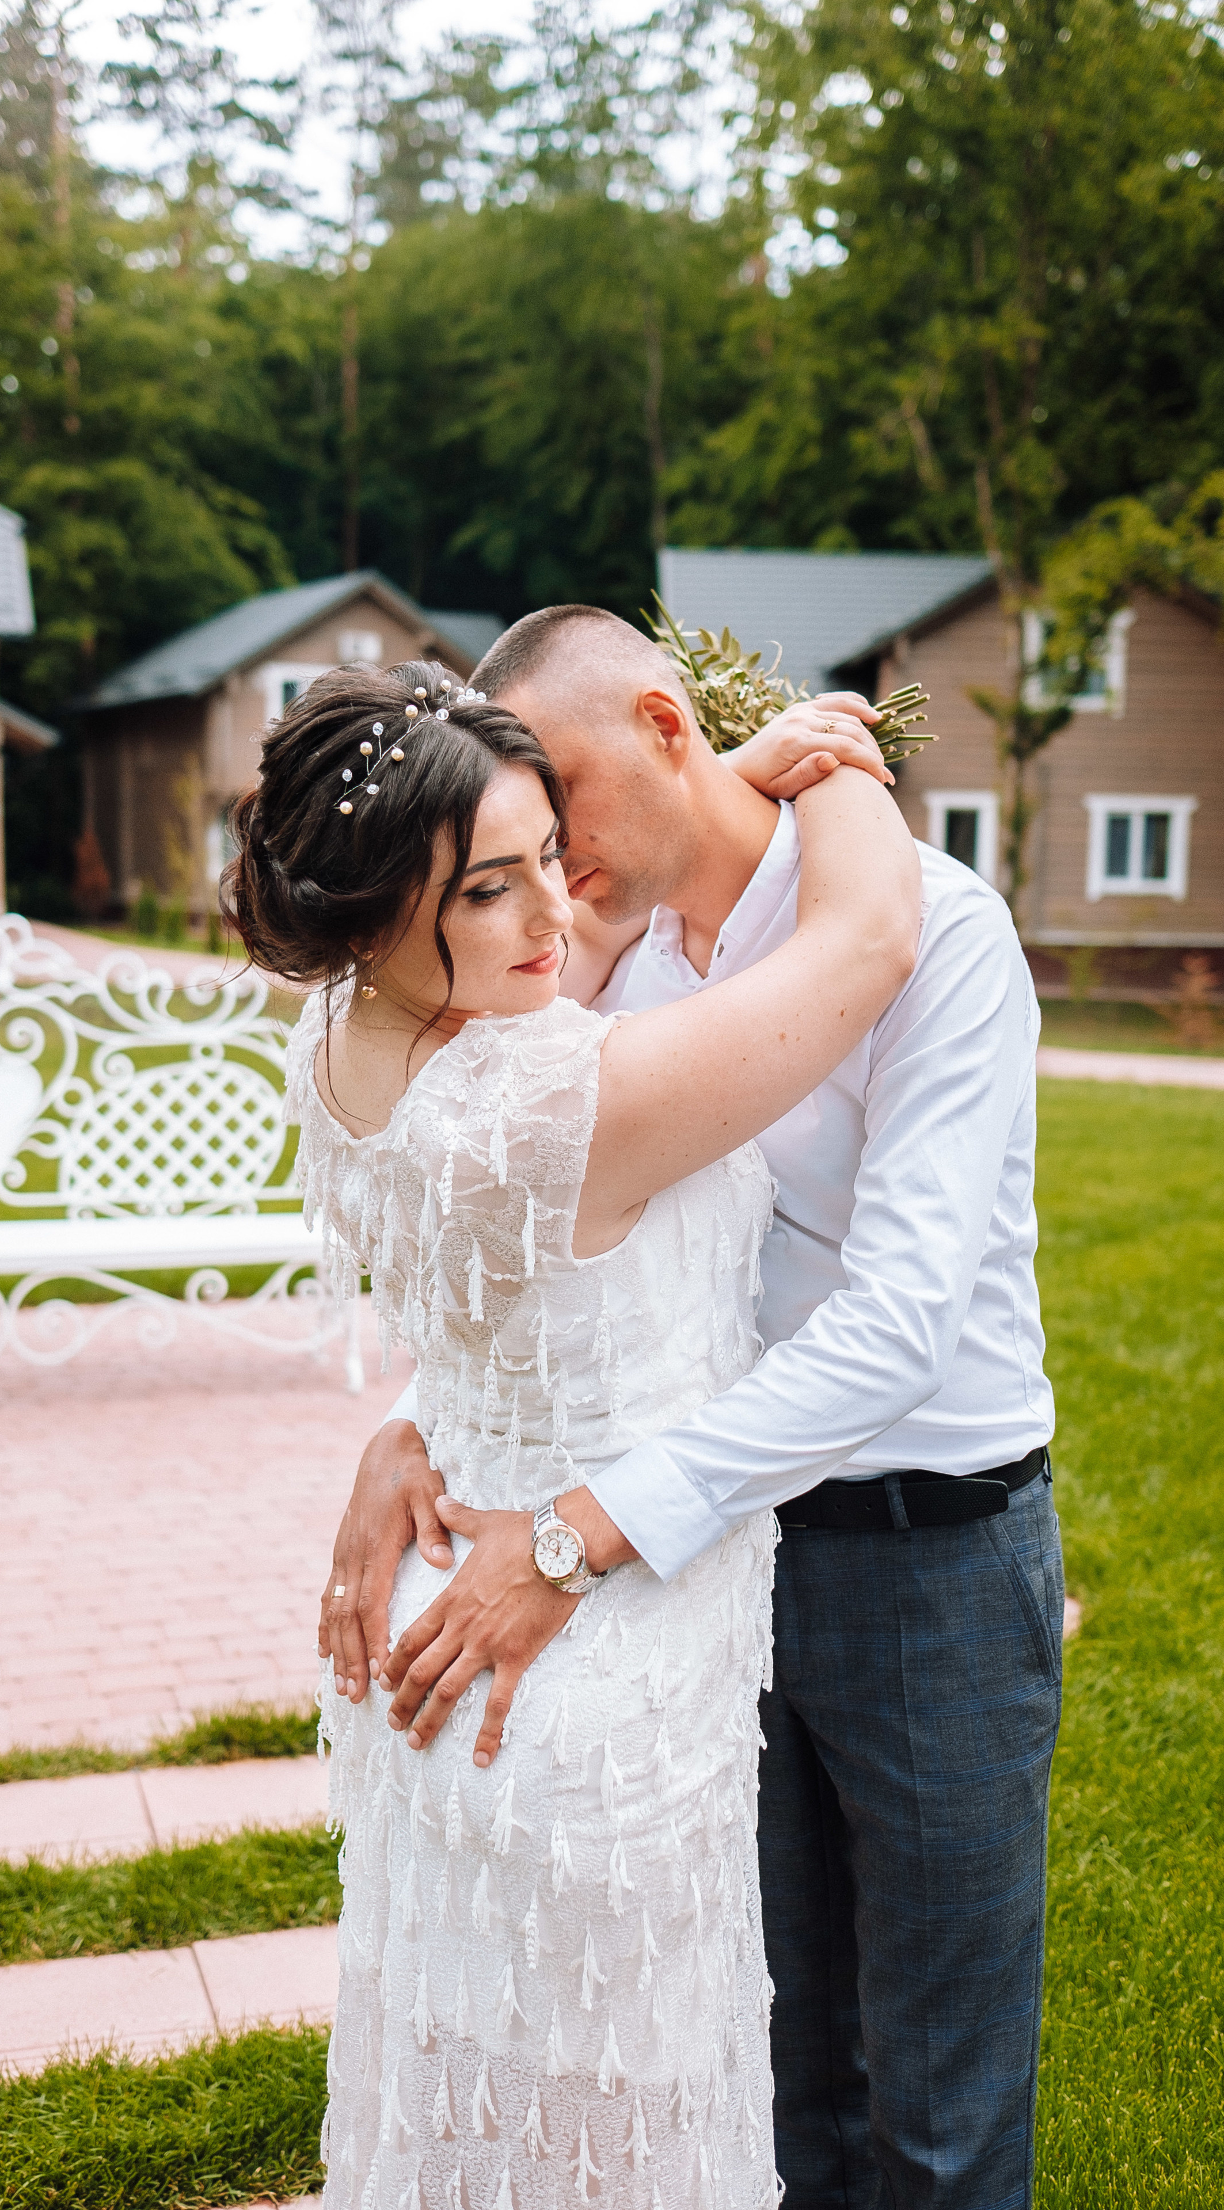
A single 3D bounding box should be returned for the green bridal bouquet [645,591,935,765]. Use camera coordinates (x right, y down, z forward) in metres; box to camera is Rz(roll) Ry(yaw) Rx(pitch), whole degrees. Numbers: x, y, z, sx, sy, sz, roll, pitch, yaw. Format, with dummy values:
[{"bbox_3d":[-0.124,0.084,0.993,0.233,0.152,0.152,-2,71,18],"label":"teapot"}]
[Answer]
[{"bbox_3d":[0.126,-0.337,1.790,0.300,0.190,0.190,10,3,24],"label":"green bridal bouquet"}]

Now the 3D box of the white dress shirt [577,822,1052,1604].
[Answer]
[{"bbox_3d":[0.100,0.055,1.700,0.500,0.600,0.360,4,8,33],"label":"white dress shirt"}]

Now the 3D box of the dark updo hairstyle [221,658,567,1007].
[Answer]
[{"bbox_3d":[-0.161,-0.204,1.580,0.265,0.245,0.215,4,20,42],"label":"dark updo hairstyle"}]

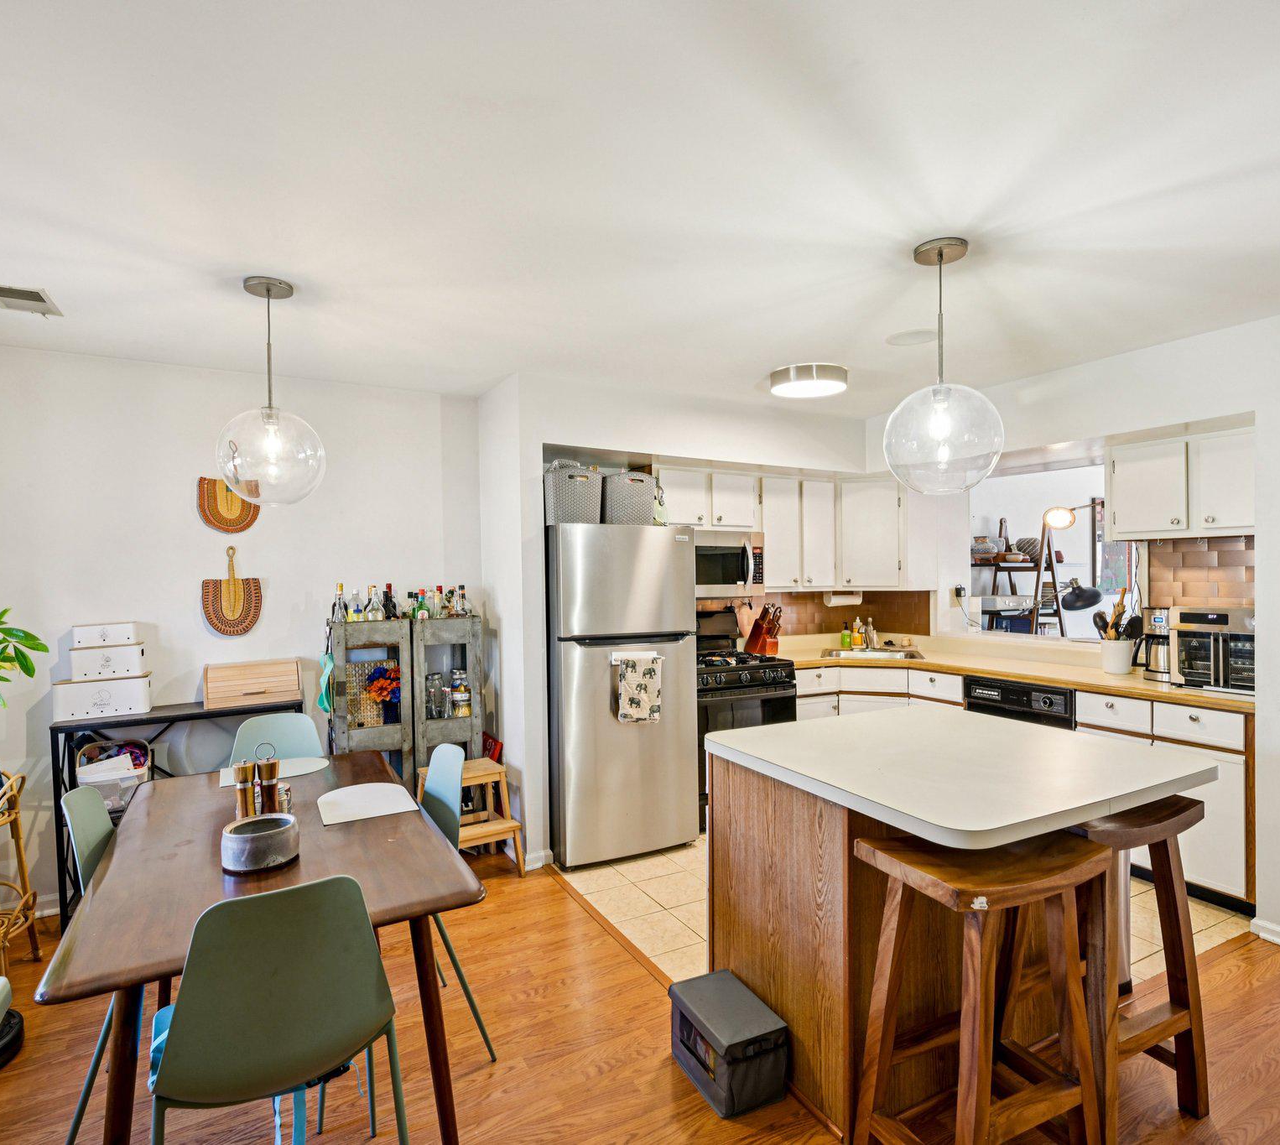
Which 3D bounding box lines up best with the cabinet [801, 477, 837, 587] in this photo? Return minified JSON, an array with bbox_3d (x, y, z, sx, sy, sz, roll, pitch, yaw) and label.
[{"bbox_3d":[1.120,-0.245,4.898,0.310,0.730,0.310,-1,0,-28],"label":"cabinet"}]

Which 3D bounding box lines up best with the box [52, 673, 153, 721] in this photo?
[{"bbox_3d":[-2.257,0.521,3.027,0.325,0.157,0.195,-1,0,-28],"label":"box"}]

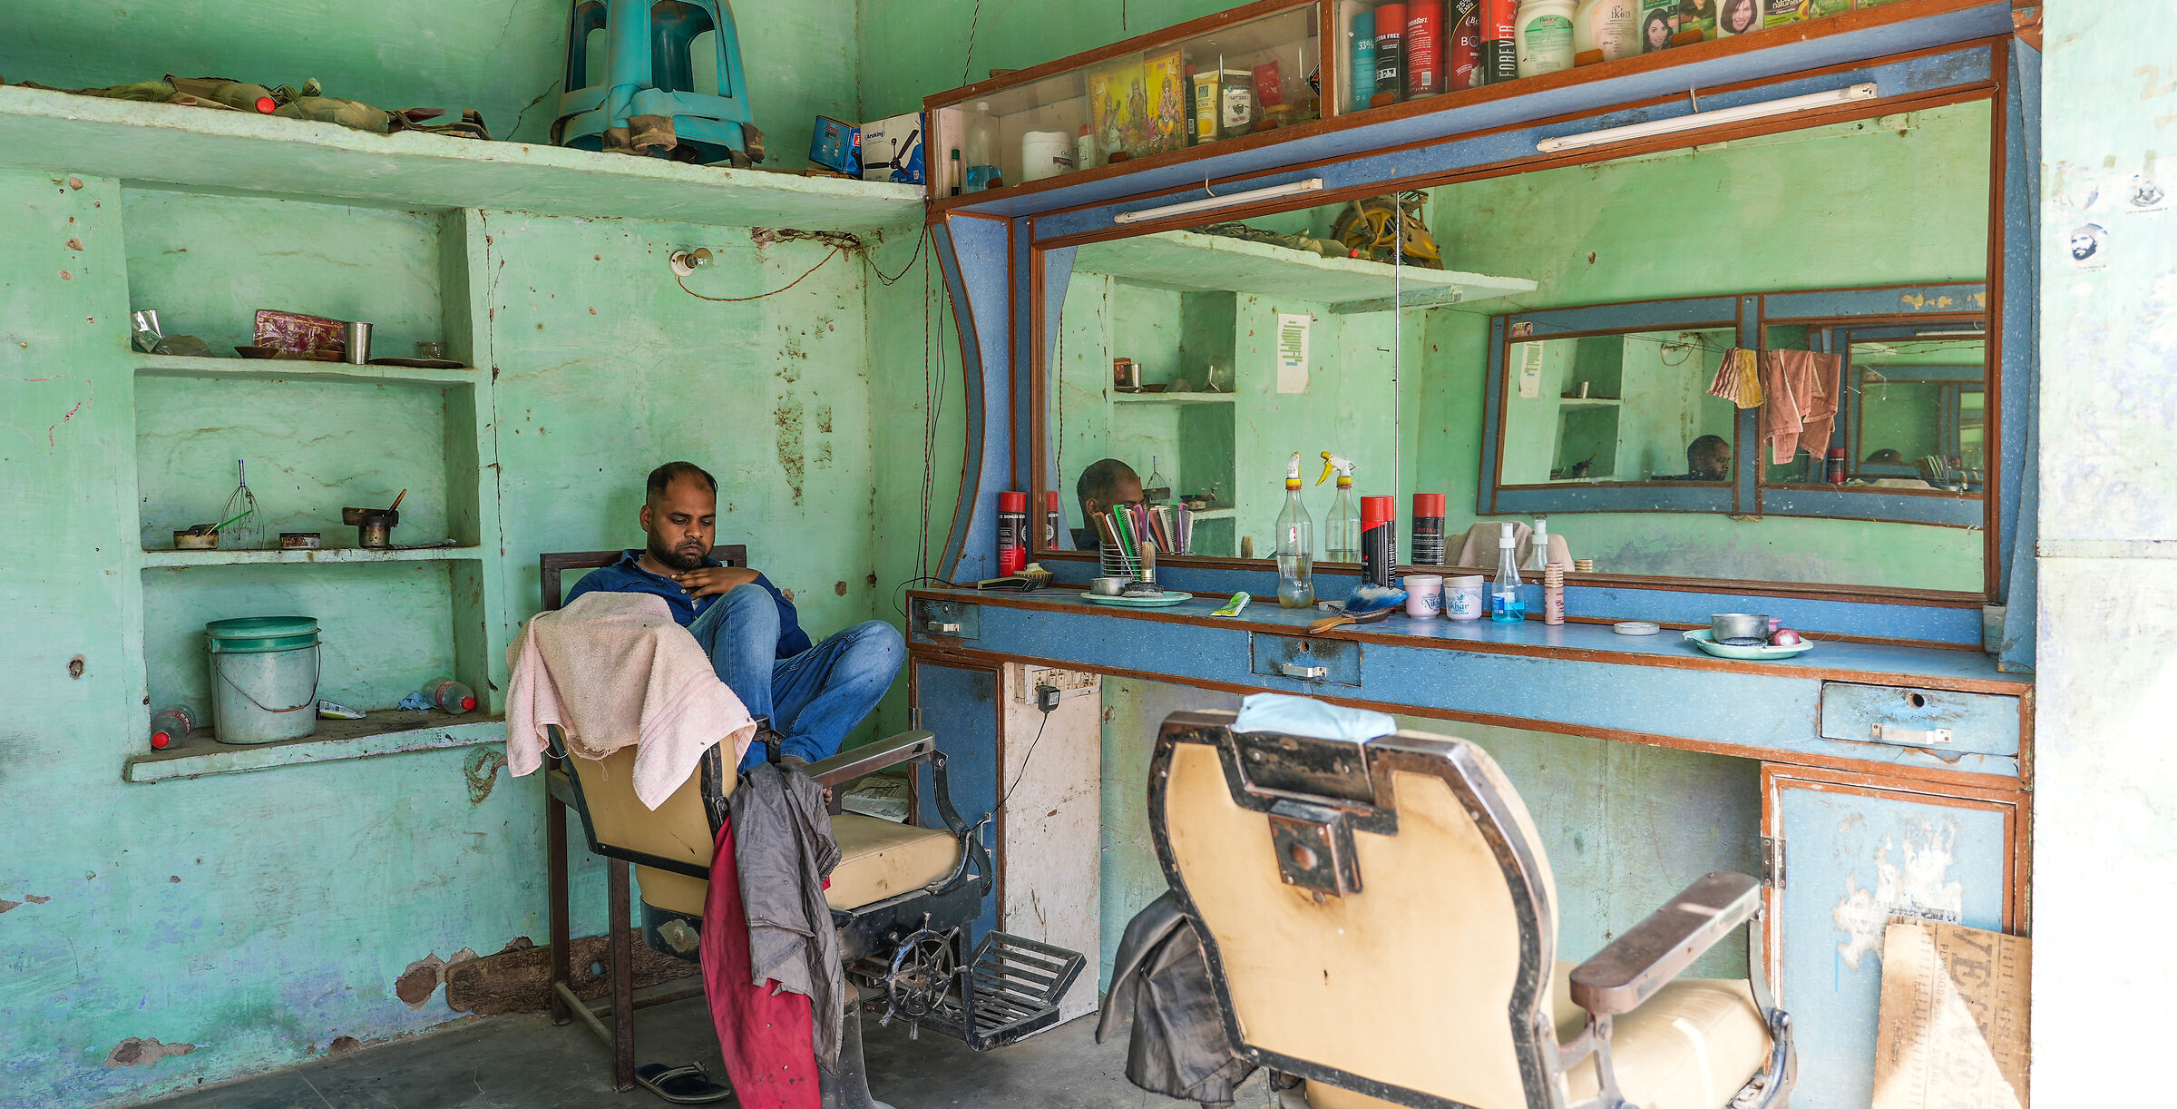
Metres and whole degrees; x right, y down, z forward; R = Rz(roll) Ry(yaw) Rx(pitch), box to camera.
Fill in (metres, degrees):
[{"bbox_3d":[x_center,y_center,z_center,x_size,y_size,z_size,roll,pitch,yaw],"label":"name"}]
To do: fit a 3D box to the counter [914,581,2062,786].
[{"bbox_3d":[0.505,0.177,2.967,0.345,0.131,2.306,-4,5,-43],"label":"counter"}]

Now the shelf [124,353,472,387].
[{"bbox_3d":[-1.726,-0.403,3.592,0.679,0.029,0.231,-4,4,-38],"label":"shelf"}]

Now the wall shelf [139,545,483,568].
[{"bbox_3d":[-1.763,0.005,3.702,0.730,0.036,0.190,-3,4,-43],"label":"wall shelf"}]

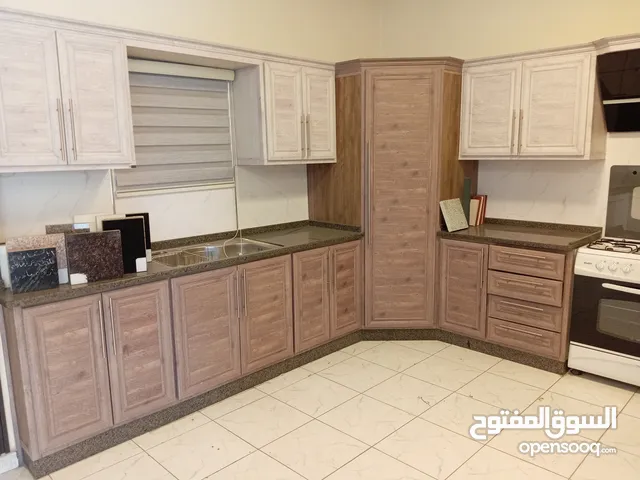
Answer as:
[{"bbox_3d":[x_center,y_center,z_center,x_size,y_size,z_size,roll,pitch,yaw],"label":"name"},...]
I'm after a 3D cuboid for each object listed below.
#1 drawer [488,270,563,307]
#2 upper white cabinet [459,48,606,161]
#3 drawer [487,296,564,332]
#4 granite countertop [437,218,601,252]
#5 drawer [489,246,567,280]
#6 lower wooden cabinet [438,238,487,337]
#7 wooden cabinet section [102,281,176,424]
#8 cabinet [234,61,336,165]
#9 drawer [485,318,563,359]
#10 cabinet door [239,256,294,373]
[{"bbox_3d":[1.528,0.289,3.498,0.504,0.164,0.460,8,13,44],"label":"drawer"},{"bbox_3d":[1.512,-0.909,3.575,0.924,0.659,0.322,8,13,44],"label":"upper white cabinet"},{"bbox_3d":[1.530,0.460,3.527,0.504,0.164,0.460,8,13,44],"label":"drawer"},{"bbox_3d":[1.429,-0.047,3.614,0.914,0.110,0.608,8,13,44],"label":"granite countertop"},{"bbox_3d":[1.525,0.119,3.469,0.504,0.164,0.460,8,13,44],"label":"drawer"},{"bbox_3d":[1.256,0.319,3.870,0.388,0.690,0.590,8,13,44],"label":"lower wooden cabinet"},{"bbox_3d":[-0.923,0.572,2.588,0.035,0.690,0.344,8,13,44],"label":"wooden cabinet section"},{"bbox_3d":[-0.239,-0.892,3.648,0.321,0.659,0.690,8,13,44],"label":"cabinet"},{"bbox_3d":[1.533,0.630,3.555,0.504,0.164,0.460,8,13,44],"label":"drawer"},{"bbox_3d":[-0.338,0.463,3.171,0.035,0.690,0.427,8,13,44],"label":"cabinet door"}]

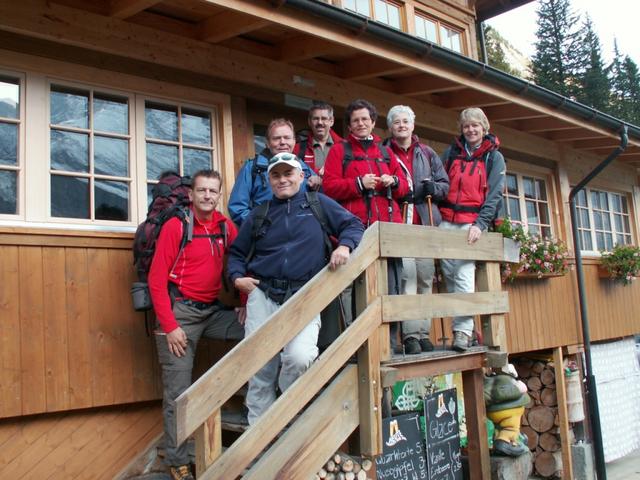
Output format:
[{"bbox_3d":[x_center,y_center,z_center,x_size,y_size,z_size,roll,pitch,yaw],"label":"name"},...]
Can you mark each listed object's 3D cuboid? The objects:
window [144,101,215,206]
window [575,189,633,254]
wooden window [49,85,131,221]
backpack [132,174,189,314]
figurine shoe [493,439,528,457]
[{"bbox_3d":[-0.902,-0.498,4.183,0.480,0.765,0.090,3,-10,-41],"label":"window"},{"bbox_3d":[3.587,-0.221,8.172,1.500,0.770,0.100,3,-10,-41],"label":"window"},{"bbox_3d":[-1.338,-0.501,3.773,0.470,0.765,0.090,3,-10,-41],"label":"wooden window"},{"bbox_3d":[-0.851,0.009,3.760,0.380,0.780,0.340,2,-9,-36],"label":"backpack"},{"bbox_3d":[1.542,1.688,5.250,0.125,0.105,0.260,4,-10,-45],"label":"figurine shoe"}]

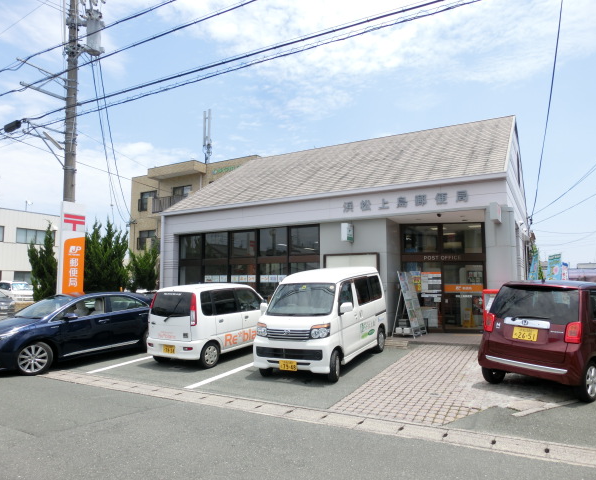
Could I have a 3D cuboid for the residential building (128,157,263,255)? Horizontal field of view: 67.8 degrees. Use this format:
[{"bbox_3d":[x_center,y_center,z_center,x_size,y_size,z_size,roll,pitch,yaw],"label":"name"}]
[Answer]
[{"bbox_3d":[-5.153,-0.098,34.494,11.800,9.100,10.500,-4,-6,29],"label":"residential building"}]

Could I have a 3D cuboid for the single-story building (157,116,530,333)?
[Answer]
[{"bbox_3d":[3.041,-0.570,19.079,12.100,7.600,12.600,-4,-6,29],"label":"single-story building"}]

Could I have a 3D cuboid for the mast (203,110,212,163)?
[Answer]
[{"bbox_3d":[-6.882,-7.765,33.558,0.750,4.420,0.600,-4,-6,29],"label":"mast"}]

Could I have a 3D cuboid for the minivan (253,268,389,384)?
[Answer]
[{"bbox_3d":[0.565,1.545,8.882,1.510,1.870,3.400,-4,-4,28],"label":"minivan"}]

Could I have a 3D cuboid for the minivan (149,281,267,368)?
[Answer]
[{"bbox_3d":[-1.692,1.818,10.231,1.490,1.640,3.400,-4,-4,32],"label":"minivan"}]

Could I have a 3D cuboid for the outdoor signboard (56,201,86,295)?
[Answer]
[{"bbox_3d":[-6.756,0.855,13.238,0.280,4.040,0.710,-4,-6,29],"label":"outdoor signboard"}]

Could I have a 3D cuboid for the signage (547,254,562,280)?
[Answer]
[{"bbox_3d":[9.249,1.406,16.000,0.550,1.800,0.060,-4,-6,29],"label":"signage"}]

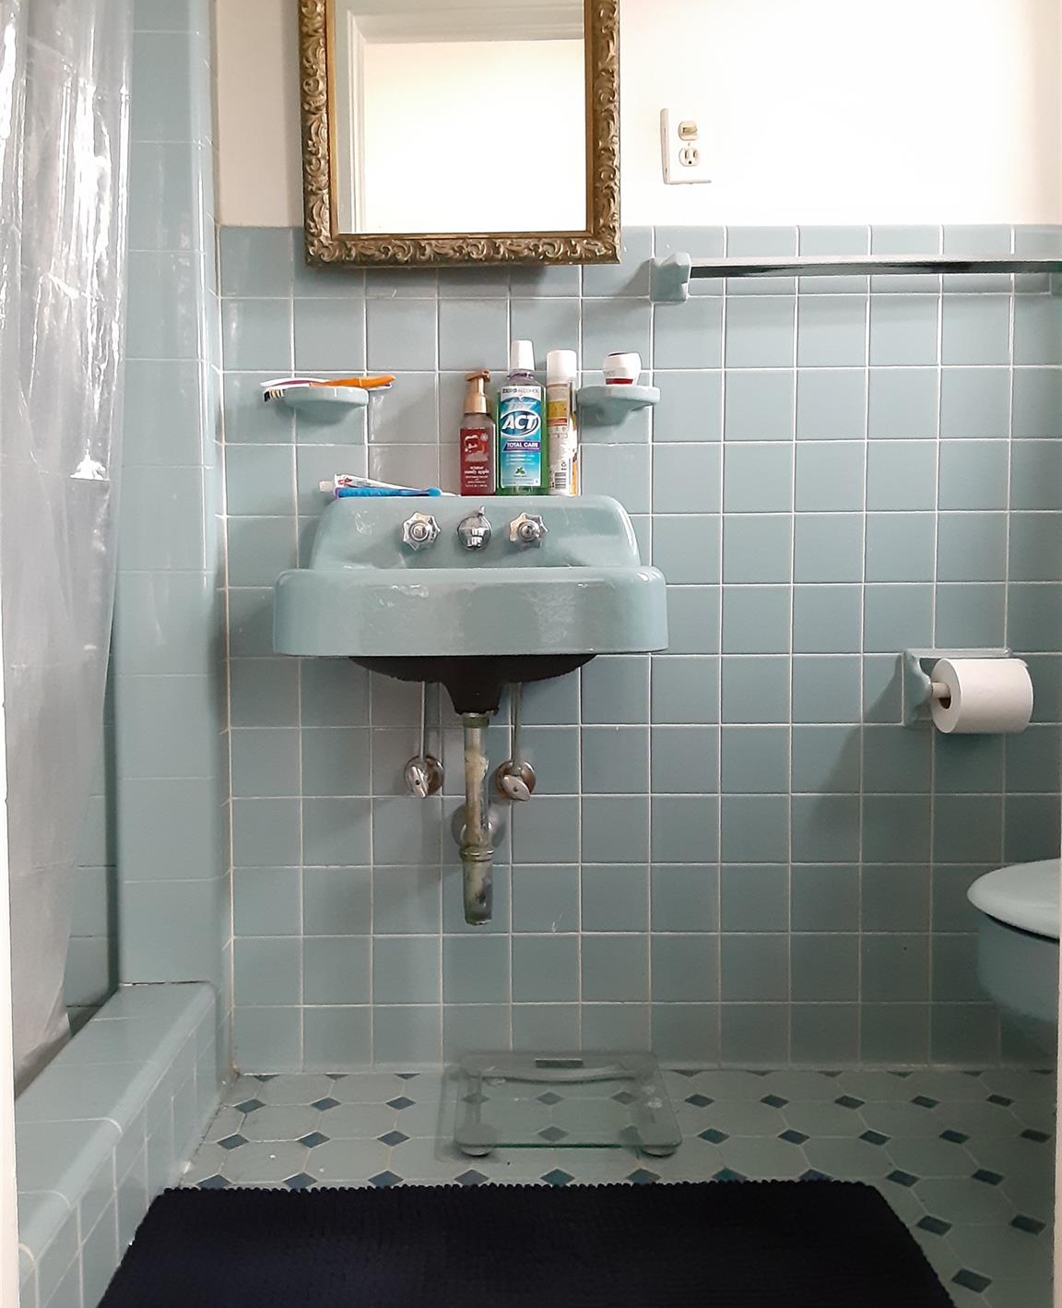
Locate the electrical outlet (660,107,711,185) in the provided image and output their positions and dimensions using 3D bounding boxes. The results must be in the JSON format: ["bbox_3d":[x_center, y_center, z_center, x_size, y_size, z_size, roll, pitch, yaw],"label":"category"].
[{"bbox_3d":[0.237,-0.770,1.673,0.070,0.114,0.009,-3,3,1],"label":"electrical outlet"}]

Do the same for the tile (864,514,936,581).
[{"bbox_3d":[0.569,-0.165,1.702,0.108,0.108,0.009,0,3,1],"label":"tile"}]

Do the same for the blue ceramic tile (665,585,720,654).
[{"bbox_3d":[0.240,-0.053,1.712,0.108,0.108,0.009,0,3,1],"label":"blue ceramic tile"}]

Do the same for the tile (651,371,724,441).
[{"bbox_3d":[0.242,-0.381,1.704,0.108,0.108,0.010,0,3,0],"label":"tile"}]

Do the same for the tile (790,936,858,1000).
[{"bbox_3d":[0.464,0.497,1.750,0.108,0.108,0.009,0,3,0],"label":"tile"}]

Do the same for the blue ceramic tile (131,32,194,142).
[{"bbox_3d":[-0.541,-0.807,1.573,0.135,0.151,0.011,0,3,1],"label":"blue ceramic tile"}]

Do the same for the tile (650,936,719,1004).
[{"bbox_3d":[0.243,0.497,1.751,0.108,0.108,0.009,0,3,0],"label":"tile"}]

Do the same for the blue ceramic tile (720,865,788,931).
[{"bbox_3d":[0.351,0.384,1.744,0.108,0.108,0.010,0,3,0],"label":"blue ceramic tile"}]

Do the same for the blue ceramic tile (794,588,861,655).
[{"bbox_3d":[0.460,-0.053,1.720,0.108,0.108,0.009,0,3,0],"label":"blue ceramic tile"}]

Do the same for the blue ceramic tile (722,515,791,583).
[{"bbox_3d":[0.348,-0.162,1.706,0.107,0.107,0.010,0,3,0],"label":"blue ceramic tile"}]

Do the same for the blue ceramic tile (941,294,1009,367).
[{"bbox_3d":[0.678,-0.494,1.685,0.108,0.108,0.009,0,3,0],"label":"blue ceramic tile"}]

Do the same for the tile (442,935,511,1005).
[{"bbox_3d":[-0.086,0.500,1.748,0.108,0.108,0.010,0,3,0],"label":"tile"}]

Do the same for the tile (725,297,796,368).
[{"bbox_3d":[0.347,-0.490,1.687,0.107,0.107,0.010,0,3,0],"label":"tile"}]

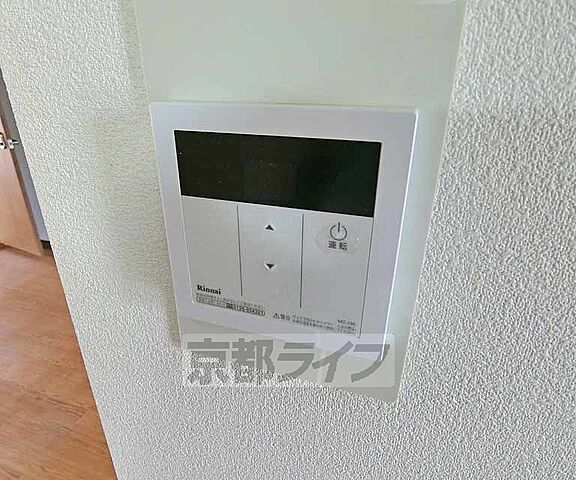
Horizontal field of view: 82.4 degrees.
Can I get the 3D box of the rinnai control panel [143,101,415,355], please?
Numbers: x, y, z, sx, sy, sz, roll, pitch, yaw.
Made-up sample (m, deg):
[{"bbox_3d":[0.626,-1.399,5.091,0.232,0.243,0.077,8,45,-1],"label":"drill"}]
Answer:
[{"bbox_3d":[-0.006,-0.005,0.174,0.122,0.122,0.020,8,24,16],"label":"rinnai control panel"}]

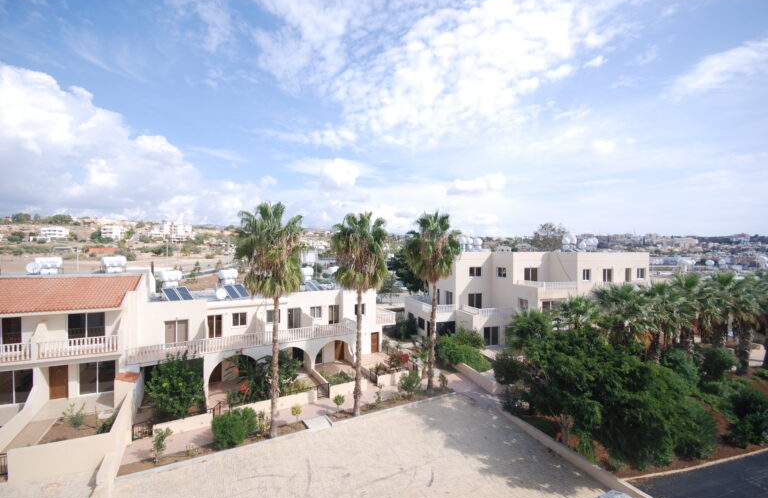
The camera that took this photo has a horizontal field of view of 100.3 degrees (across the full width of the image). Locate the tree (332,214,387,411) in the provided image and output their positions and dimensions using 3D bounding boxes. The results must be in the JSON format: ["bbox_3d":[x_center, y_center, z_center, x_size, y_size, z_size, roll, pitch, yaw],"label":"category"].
[{"bbox_3d":[-1.655,4.369,21.377,3.830,13.440,3.830,1,1,0],"label":"tree"}]

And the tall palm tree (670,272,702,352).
[{"bbox_3d":[26.334,5.735,27.800,3.000,7.450,3.000,0,-1,-14],"label":"tall palm tree"}]

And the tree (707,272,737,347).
[{"bbox_3d":[31.424,6.693,29.718,2.800,8.860,2.800,1,1,0],"label":"tree"}]

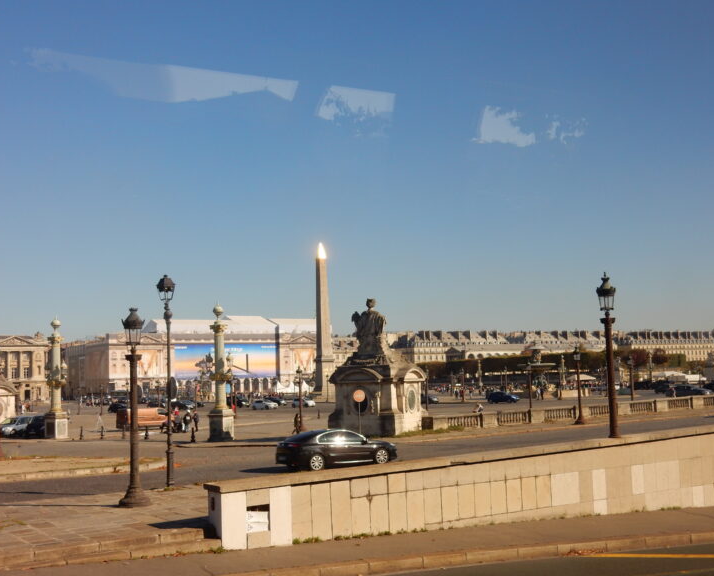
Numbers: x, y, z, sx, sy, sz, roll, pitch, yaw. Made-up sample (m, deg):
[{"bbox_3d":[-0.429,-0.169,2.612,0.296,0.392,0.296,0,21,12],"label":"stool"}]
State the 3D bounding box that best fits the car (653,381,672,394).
[{"bbox_3d":[40.219,12.724,122.000,4.400,1.580,1.820,-1,-6,-6],"label":"car"}]

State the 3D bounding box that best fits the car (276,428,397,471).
[{"bbox_3d":[-0.774,6.125,36.000,4.800,1.460,1.840,1,-7,-29],"label":"car"}]

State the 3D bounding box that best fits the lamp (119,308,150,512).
[{"bbox_3d":[-6.064,3.257,26.000,0.840,5.450,0.840,-2,-6,0],"label":"lamp"}]

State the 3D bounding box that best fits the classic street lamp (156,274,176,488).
[{"bbox_3d":[-6.335,3.103,32.065,0.630,7.097,0.630,-2,-6,0],"label":"classic street lamp"}]

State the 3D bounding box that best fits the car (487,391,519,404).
[{"bbox_3d":[18.784,14.081,122.139,4.050,1.530,1.770,-5,-6,25],"label":"car"}]

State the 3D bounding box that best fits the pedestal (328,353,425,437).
[{"bbox_3d":[1.289,6.914,62.379,4.500,5.212,4.500,-5,-6,27],"label":"pedestal"}]

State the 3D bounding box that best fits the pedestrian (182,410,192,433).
[{"bbox_3d":[-12.652,9.936,71.000,0.600,1.680,0.420,-2,-6,6],"label":"pedestrian"}]

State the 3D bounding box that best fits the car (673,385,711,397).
[{"bbox_3d":[39.994,12.548,114.176,4.650,1.470,1.820,-3,-6,8],"label":"car"}]

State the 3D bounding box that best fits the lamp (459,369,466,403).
[{"bbox_3d":[17.333,15.943,156.000,0.780,5.500,0.780,-2,-6,0],"label":"lamp"}]

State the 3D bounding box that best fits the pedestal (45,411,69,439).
[{"bbox_3d":[-22.687,10.362,72.161,1.350,2.023,1.350,-6,-7,35],"label":"pedestal"}]

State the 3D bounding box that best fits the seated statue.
[{"bbox_3d":[0.786,2.622,63.009,1.950,3.784,1.950,-5,-6,27],"label":"seated statue"}]

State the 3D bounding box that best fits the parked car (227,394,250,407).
[{"bbox_3d":[-17.936,16.790,142.000,4.500,1.700,1.850,-8,-8,44],"label":"parked car"}]

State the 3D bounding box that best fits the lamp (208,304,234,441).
[{"bbox_3d":[-8.370,5.212,58.500,1.250,8.300,1.250,-6,-7,38],"label":"lamp"}]

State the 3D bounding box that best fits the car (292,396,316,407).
[{"bbox_3d":[-7.946,17.247,144.030,1.750,1.500,4.000,4,-8,-45],"label":"car"}]

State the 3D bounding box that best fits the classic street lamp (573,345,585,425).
[{"bbox_3d":[15.312,6.656,65.800,0.780,5.500,0.780,-2,-6,0],"label":"classic street lamp"}]

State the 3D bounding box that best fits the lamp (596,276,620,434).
[{"bbox_3d":[7.897,2.108,29.800,0.630,5.200,0.630,-2,-6,0],"label":"lamp"}]

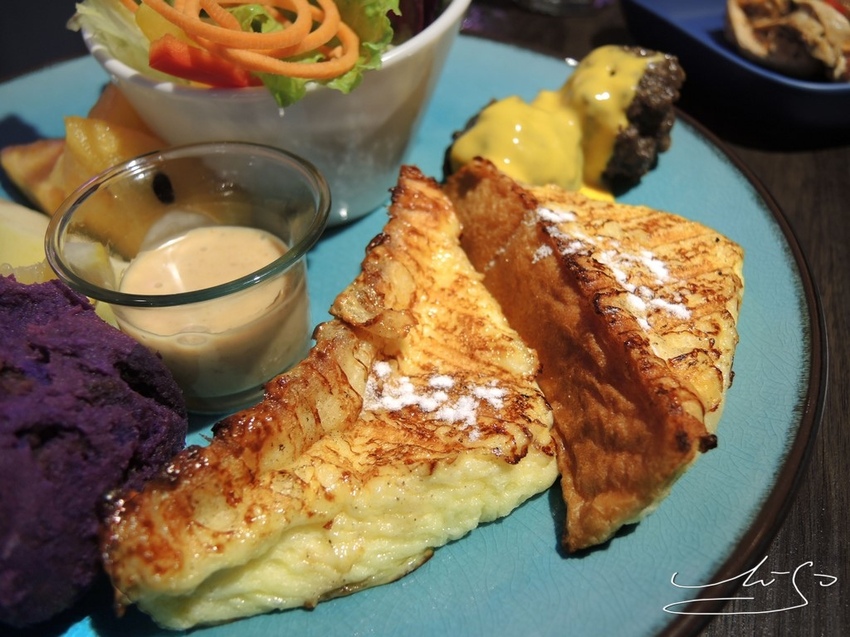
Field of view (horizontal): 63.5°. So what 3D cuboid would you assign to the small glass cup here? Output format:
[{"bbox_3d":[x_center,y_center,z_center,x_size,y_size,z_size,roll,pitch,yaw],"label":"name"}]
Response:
[{"bbox_3d":[-0.054,-0.009,0.176,0.064,0.045,0.064,0,44,0],"label":"small glass cup"}]

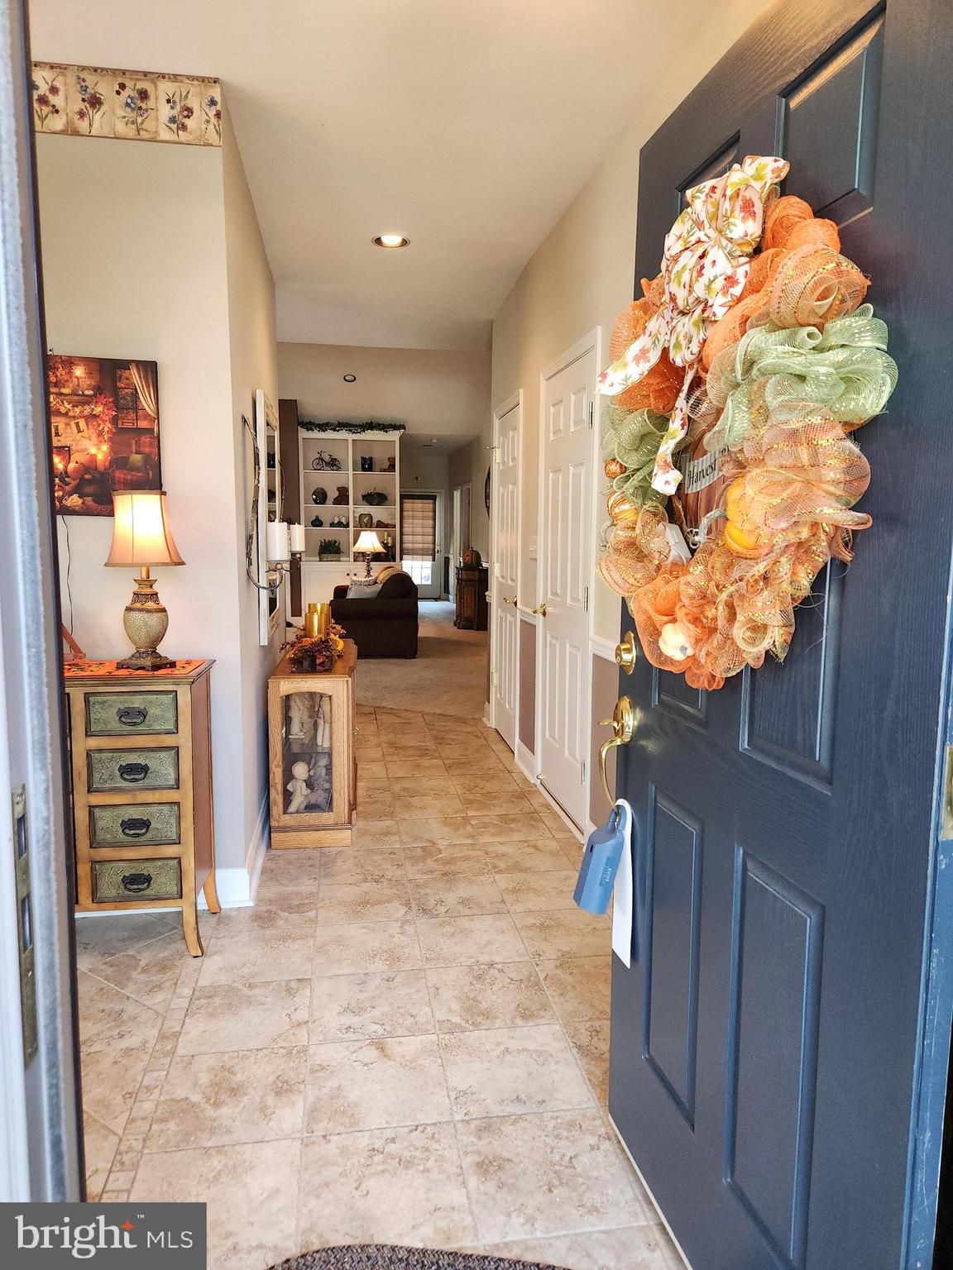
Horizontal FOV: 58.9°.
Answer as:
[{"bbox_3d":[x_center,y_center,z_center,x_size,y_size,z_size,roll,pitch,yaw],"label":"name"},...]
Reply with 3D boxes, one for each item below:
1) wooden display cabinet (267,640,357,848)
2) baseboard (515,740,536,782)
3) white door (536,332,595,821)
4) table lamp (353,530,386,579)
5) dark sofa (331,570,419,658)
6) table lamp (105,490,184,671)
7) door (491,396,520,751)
[{"bbox_3d":[-0.768,0.467,4.141,0.375,0.730,1.230,-1,7,-9],"label":"wooden display cabinet"},{"bbox_3d":[0.280,0.699,4.702,0.025,0.140,0.440,-1,7,-9],"label":"baseboard"},{"bbox_3d":[0.430,-0.195,3.896,0.050,2.030,0.820,-1,7,-9],"label":"white door"},{"bbox_3d":[-1.449,-1.057,11.318,0.430,0.680,0.430,-1,7,-9],"label":"table lamp"},{"bbox_3d":[-1.234,-0.320,9.952,0.920,0.900,2.100,-1,7,-9],"label":"dark sofa"},{"bbox_3d":[-1.060,-0.170,2.692,0.250,0.570,0.250,-1,7,-9],"label":"table lamp"},{"bbox_3d":[0.212,-0.338,5.270,0.050,2.046,0.635,-1,7,-9],"label":"door"}]

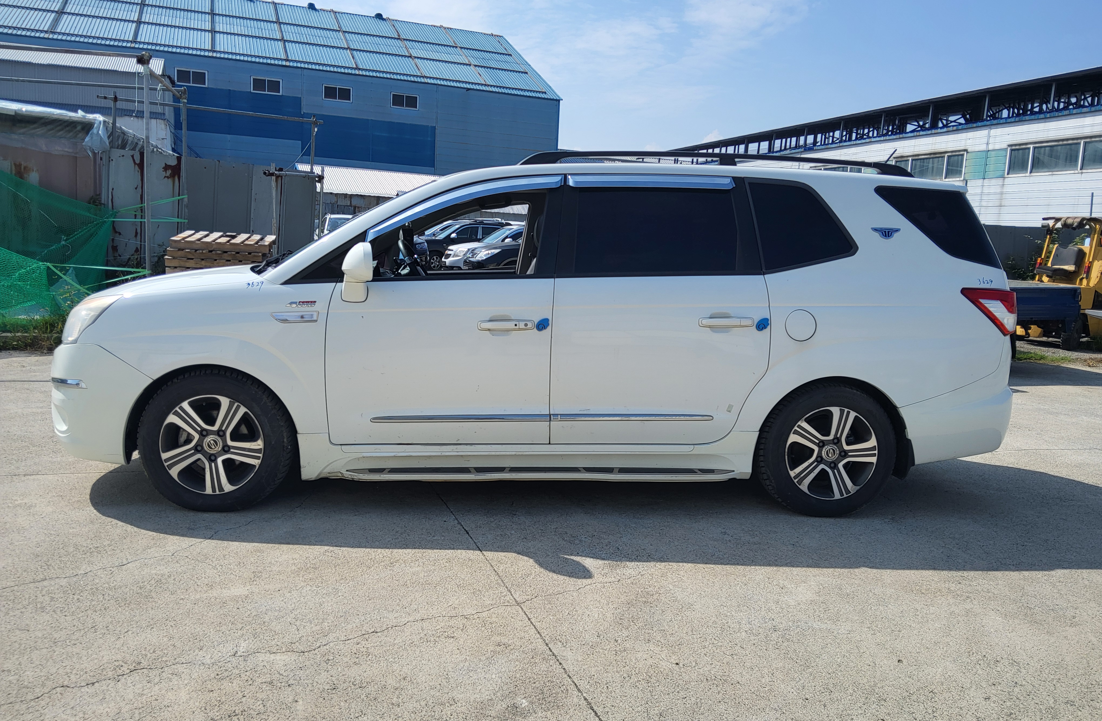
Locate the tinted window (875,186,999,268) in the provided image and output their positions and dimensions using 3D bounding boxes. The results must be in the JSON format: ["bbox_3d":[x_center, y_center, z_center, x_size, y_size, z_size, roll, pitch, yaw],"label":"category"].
[{"bbox_3d":[1.963,-0.669,4.180,0.690,0.414,0.070,0,-13,-15],"label":"tinted window"}]

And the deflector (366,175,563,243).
[{"bbox_3d":[-0.403,-0.721,3.906,0.930,0.370,0.060,1,-7,-6],"label":"deflector"}]

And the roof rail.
[{"bbox_3d":[0.861,-0.989,4.176,2.050,0.115,0.080,1,7,-5],"label":"roof rail"}]

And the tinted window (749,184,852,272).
[{"bbox_3d":[1.239,-0.648,4.042,0.523,0.464,0.050,1,-13,-8],"label":"tinted window"}]

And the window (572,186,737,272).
[{"bbox_3d":[0.504,-0.623,3.987,0.810,0.445,0.040,1,-7,-6],"label":"window"}]

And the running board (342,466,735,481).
[{"bbox_3d":[-0.048,0.552,4.040,1.880,0.047,0.155,1,8,-5],"label":"running board"}]

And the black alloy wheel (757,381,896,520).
[{"bbox_3d":[1.392,0.447,4.243,0.680,0.680,0.230,1,7,-5],"label":"black alloy wheel"}]

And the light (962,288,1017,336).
[{"bbox_3d":[2.252,-0.258,4.261,0.400,0.260,0.250,1,7,-5],"label":"light"}]

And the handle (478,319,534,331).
[{"bbox_3d":[-0.207,-0.163,3.859,0.266,0.055,0.050,1,8,-6],"label":"handle"}]

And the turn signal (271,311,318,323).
[{"bbox_3d":[-1.173,-0.197,3.795,0.216,0.058,0.030,2,7,-1],"label":"turn signal"}]

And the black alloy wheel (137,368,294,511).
[{"bbox_3d":[-1.586,0.367,3.954,0.685,0.685,0.235,2,8,-4],"label":"black alloy wheel"}]

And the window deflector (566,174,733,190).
[{"bbox_3d":[0.482,-0.864,4.004,0.810,0.078,0.040,0,-7,-5],"label":"window deflector"}]

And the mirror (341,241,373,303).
[{"bbox_3d":[-0.864,-0.392,3.703,0.140,0.275,0.240,1,7,-5],"label":"mirror"}]

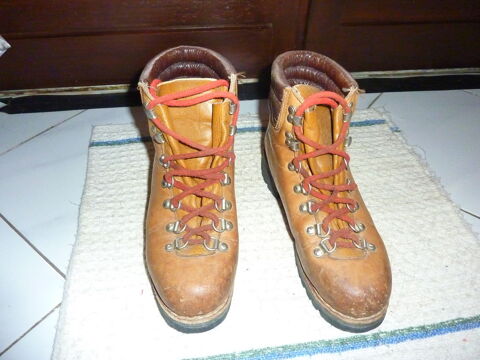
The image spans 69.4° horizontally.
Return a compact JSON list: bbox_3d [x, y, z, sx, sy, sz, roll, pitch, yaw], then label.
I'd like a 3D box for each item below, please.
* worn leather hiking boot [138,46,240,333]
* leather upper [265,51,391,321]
[{"bbox_3d":[-0.055,-0.007,0.402,0.108,0.162,0.300,-1,47,-3],"label":"worn leather hiking boot"},{"bbox_3d":[0.103,-0.007,0.401,0.107,0.152,0.296,-7,47,-9],"label":"leather upper"}]

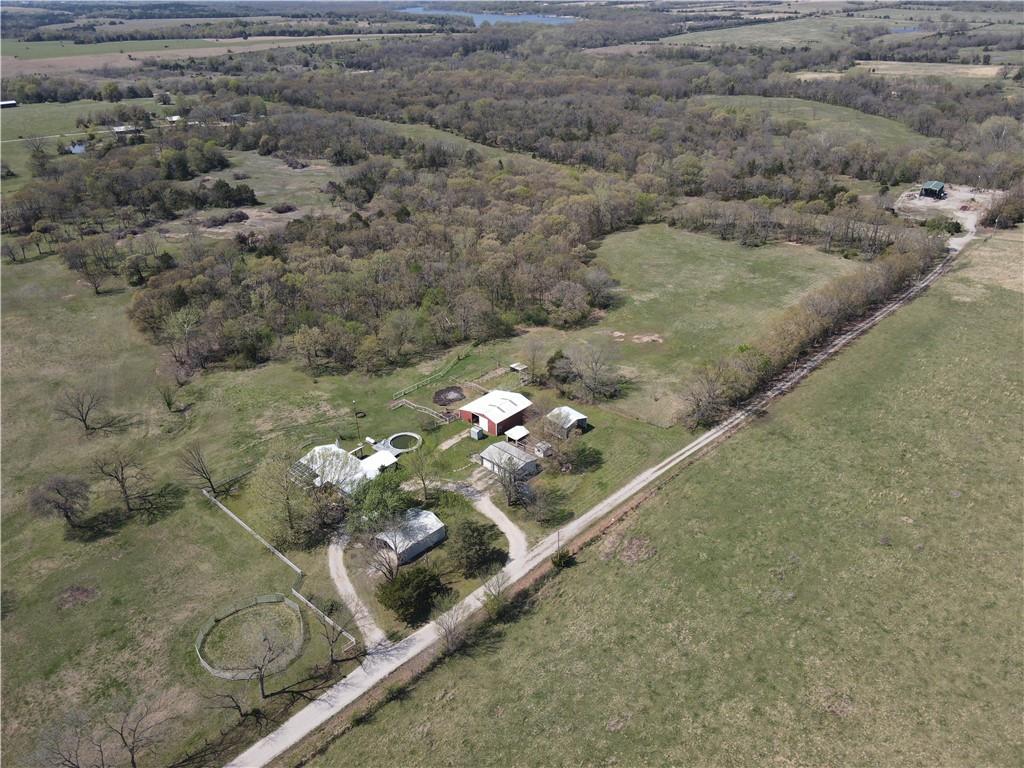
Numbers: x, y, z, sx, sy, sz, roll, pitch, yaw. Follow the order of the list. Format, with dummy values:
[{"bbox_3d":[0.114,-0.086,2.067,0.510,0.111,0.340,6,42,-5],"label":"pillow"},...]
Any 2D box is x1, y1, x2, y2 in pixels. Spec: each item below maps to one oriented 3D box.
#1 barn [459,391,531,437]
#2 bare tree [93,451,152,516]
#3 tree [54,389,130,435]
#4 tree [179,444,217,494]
[{"bbox_3d":[-3.934,6.439,182.000,12.901,4.634,13.626,23,37,35],"label":"barn"},{"bbox_3d":[-80.718,20.953,147.328,12.500,14.000,12.000,0,29,0],"label":"bare tree"},{"bbox_3d":[-107.180,6.869,176.208,13.000,10.500,12.000,0,29,0],"label":"tree"},{"bbox_3d":[-68.211,18.747,153.139,7.000,12.200,7.000,0,29,0],"label":"tree"}]

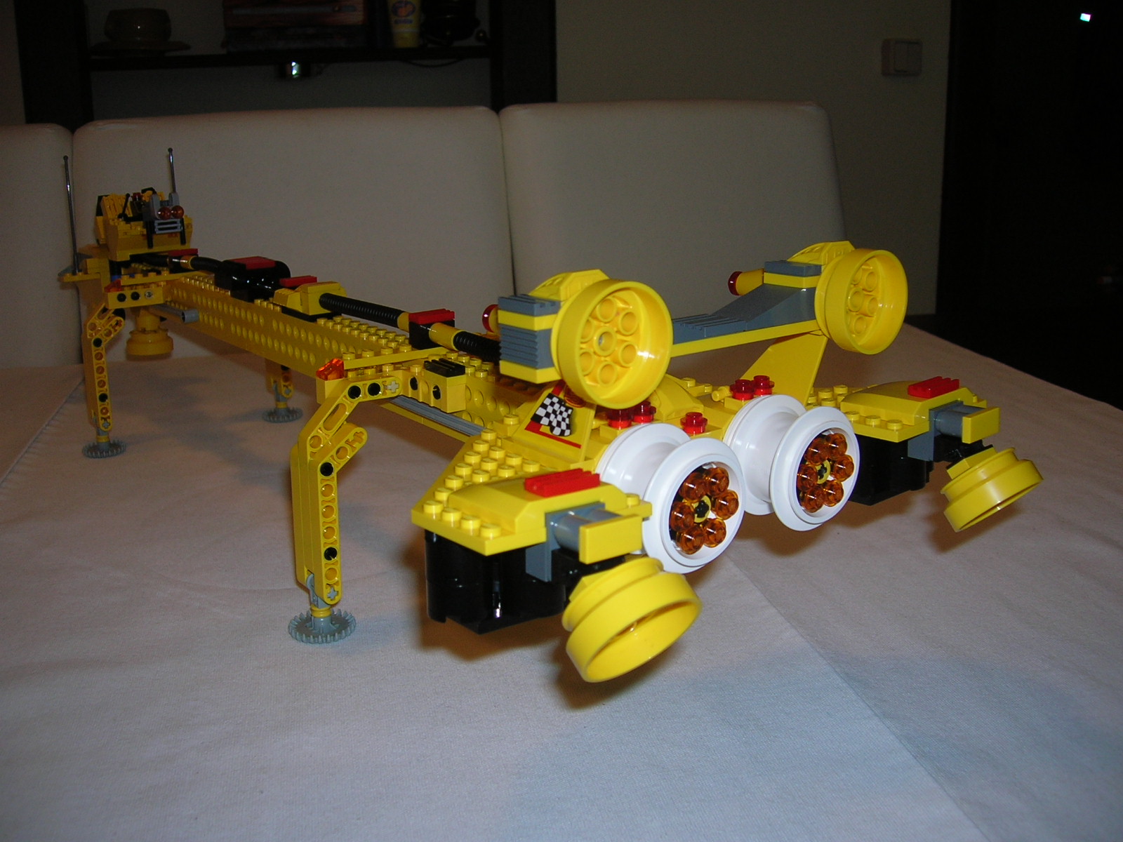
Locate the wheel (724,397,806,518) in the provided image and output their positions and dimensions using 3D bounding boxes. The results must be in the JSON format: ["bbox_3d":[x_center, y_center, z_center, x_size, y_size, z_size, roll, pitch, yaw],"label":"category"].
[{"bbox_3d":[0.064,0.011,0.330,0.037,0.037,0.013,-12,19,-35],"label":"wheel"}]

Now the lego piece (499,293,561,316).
[{"bbox_3d":[-0.008,-0.028,0.273,0.008,0.003,0.016,-12,17,-36],"label":"lego piece"}]

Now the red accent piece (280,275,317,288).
[{"bbox_3d":[-0.127,-0.067,0.533,0.016,0.003,0.008,-12,17,-36],"label":"red accent piece"}]

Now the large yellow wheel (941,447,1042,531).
[{"bbox_3d":[0.125,0.019,0.324,0.030,0.030,0.014,-14,64,-39],"label":"large yellow wheel"}]

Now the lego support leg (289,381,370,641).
[{"bbox_3d":[-0.089,0.033,0.410,0.030,0.095,0.025,-10,18,-36],"label":"lego support leg"}]

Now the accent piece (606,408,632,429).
[{"bbox_3d":[0.016,-0.001,0.302,0.008,0.005,0.008,-1,16,0],"label":"accent piece"}]

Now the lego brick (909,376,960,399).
[{"bbox_3d":[0.119,-0.011,0.352,0.016,0.003,0.008,-15,19,-35],"label":"lego brick"}]

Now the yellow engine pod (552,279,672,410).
[{"bbox_3d":[0.011,-0.019,0.264,0.030,0.030,0.013,-11,17,-35],"label":"yellow engine pod"}]

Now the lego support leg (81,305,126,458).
[{"bbox_3d":[-0.273,-0.024,0.653,0.032,0.088,0.026,-12,19,-35],"label":"lego support leg"}]

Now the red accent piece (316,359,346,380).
[{"bbox_3d":[-0.085,-0.018,0.406,0.008,0.006,0.008,-12,17,-36],"label":"red accent piece"}]

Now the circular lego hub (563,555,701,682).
[{"bbox_3d":[0.014,0.042,0.241,0.030,0.030,0.015,-12,55,-35],"label":"circular lego hub"}]

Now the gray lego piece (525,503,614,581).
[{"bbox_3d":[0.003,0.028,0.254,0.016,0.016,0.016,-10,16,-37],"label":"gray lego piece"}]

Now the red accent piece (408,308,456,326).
[{"bbox_3d":[-0.051,-0.041,0.433,0.016,0.003,0.008,-12,17,-36],"label":"red accent piece"}]

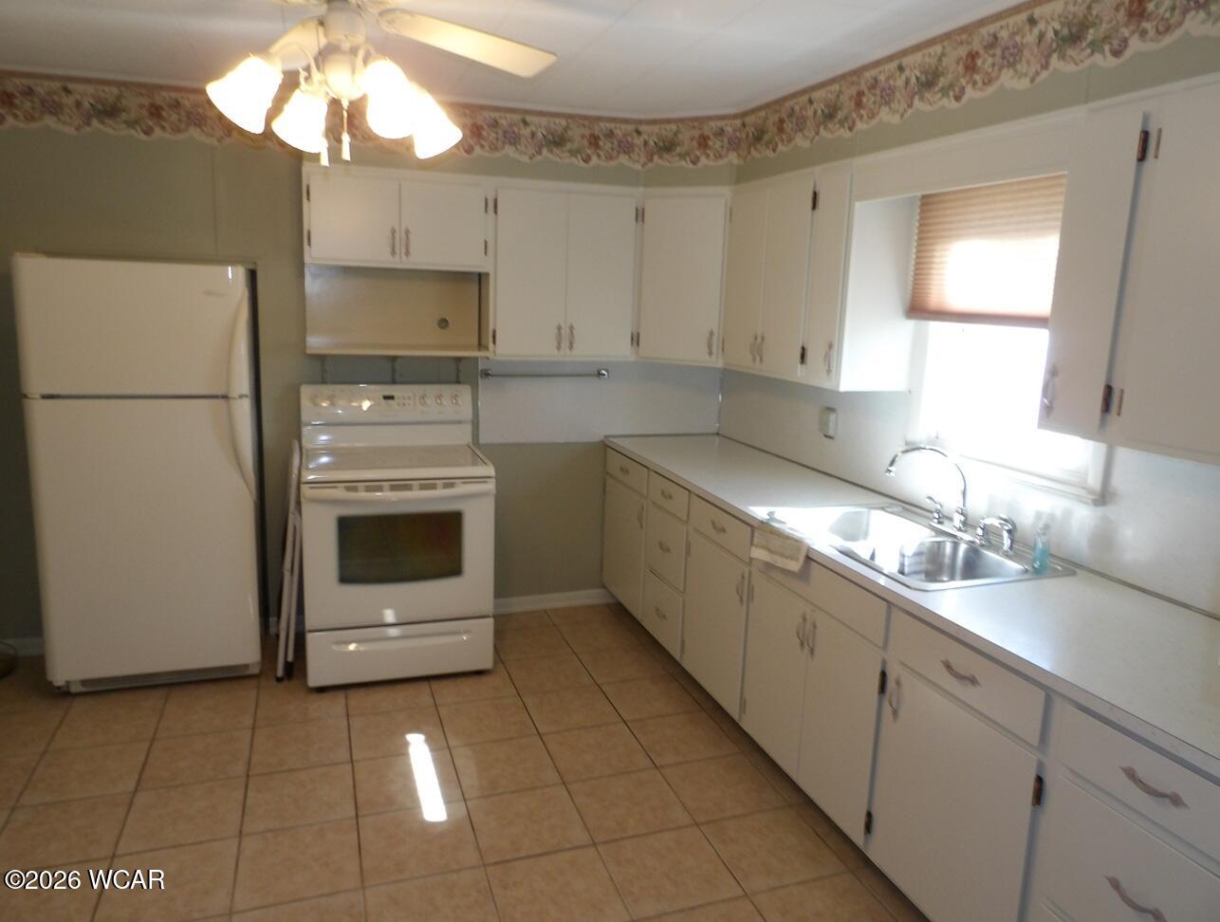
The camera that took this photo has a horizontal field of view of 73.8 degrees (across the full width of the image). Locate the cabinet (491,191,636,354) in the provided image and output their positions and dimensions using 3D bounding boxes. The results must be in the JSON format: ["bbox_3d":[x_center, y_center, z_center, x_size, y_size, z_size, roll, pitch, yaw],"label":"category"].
[{"bbox_3d":[-0.241,-0.887,3.881,0.692,0.779,0.306,-2,11,-19],"label":"cabinet"}]

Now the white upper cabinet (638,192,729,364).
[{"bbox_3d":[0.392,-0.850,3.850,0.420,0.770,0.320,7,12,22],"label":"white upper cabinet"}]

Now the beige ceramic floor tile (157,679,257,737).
[{"bbox_3d":[-1.535,0.972,3.133,0.330,0.010,0.330,-2,11,-19],"label":"beige ceramic floor tile"}]

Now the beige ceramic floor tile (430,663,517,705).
[{"bbox_3d":[-0.591,0.954,3.499,0.332,0.012,0.332,-2,11,-19],"label":"beige ceramic floor tile"}]

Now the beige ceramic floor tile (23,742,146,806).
[{"bbox_3d":[-1.742,1.043,2.715,0.330,0.010,0.330,-2,11,-19],"label":"beige ceramic floor tile"}]

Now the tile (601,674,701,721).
[{"bbox_3d":[0.160,0.978,3.341,0.328,0.010,0.321,-2,11,-19],"label":"tile"}]

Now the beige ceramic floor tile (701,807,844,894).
[{"bbox_3d":[0.489,1.179,2.472,0.332,0.012,0.332,-2,11,-19],"label":"beige ceramic floor tile"}]

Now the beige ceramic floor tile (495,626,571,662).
[{"bbox_3d":[-0.371,0.863,3.838,0.323,0.010,0.323,-2,11,-19],"label":"beige ceramic floor tile"}]

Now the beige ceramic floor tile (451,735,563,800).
[{"bbox_3d":[-0.359,1.057,2.821,0.328,0.010,0.321,-2,11,-19],"label":"beige ceramic floor tile"}]

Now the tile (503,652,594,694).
[{"bbox_3d":[-0.264,0.923,3.532,0.323,0.010,0.323,-2,11,-19],"label":"tile"}]

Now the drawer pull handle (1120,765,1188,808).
[{"bbox_3d":[0.921,0.556,1.382,0.026,0.020,0.118,-1,11,-18],"label":"drawer pull handle"}]

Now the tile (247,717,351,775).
[{"bbox_3d":[-1.093,1.014,2.902,0.328,0.010,0.321,-2,11,-19],"label":"tile"}]

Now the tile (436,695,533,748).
[{"bbox_3d":[-0.480,1.015,3.186,0.332,0.012,0.332,-2,11,-19],"label":"tile"}]

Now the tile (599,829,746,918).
[{"bbox_3d":[0.171,1.188,2.360,0.332,0.012,0.332,-2,11,-19],"label":"tile"}]

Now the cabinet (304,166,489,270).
[{"bbox_3d":[-0.938,-1.048,3.600,0.773,0.397,0.306,-2,11,-19],"label":"cabinet"}]

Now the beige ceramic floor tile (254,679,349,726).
[{"bbox_3d":[-1.227,0.974,3.276,0.332,0.012,0.332,-2,11,-19],"label":"beige ceramic floor tile"}]

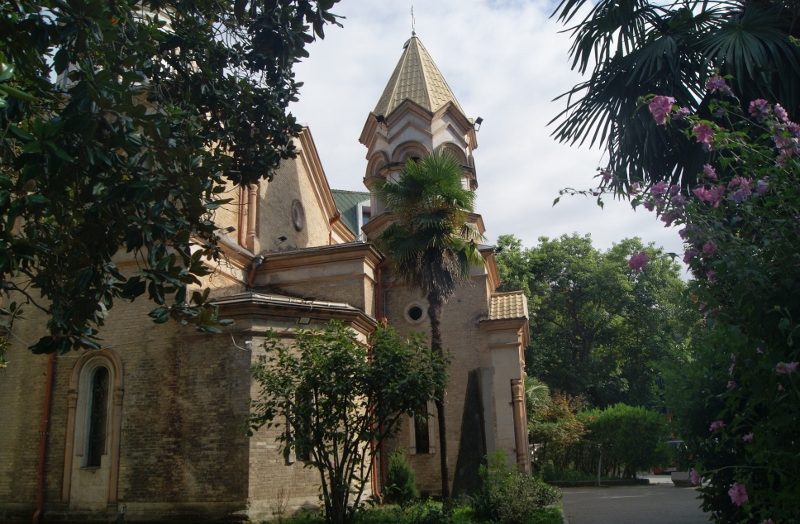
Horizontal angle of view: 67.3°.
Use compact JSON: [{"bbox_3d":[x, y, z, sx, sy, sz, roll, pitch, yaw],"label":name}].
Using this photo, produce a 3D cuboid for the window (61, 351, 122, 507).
[{"bbox_3d":[-6.899,3.698,13.650,1.333,3.465,0.245,-6,-15,11],"label":"window"}]

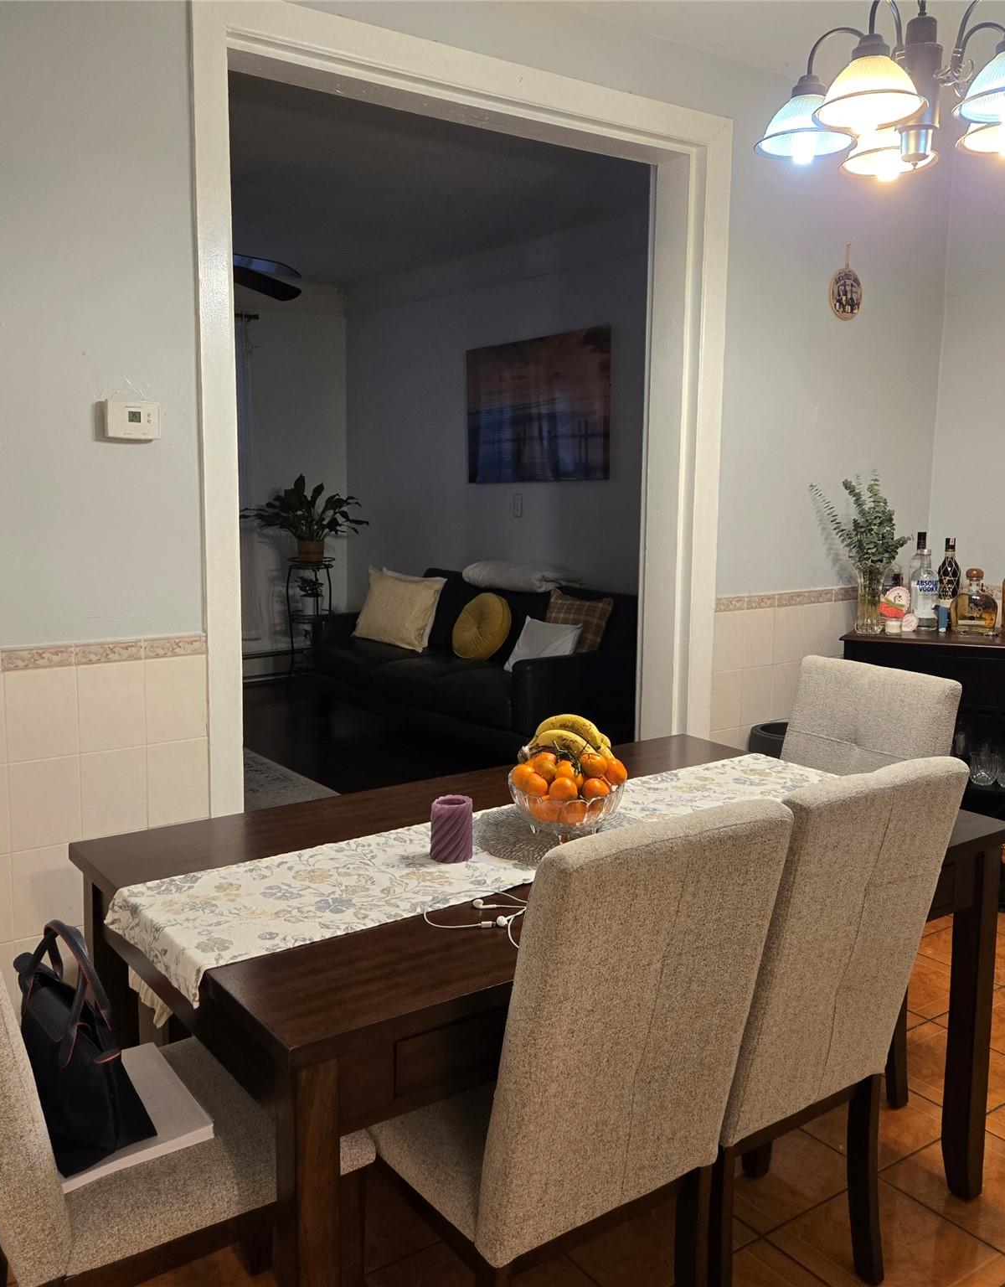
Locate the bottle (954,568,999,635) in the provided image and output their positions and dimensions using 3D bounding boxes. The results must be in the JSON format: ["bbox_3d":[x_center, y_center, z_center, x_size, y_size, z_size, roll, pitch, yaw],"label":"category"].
[{"bbox_3d":[1.669,-0.155,4.032,0.140,0.222,0.090,4,9,20],"label":"bottle"}]

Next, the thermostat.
[{"bbox_3d":[-0.810,-0.487,2.489,0.113,0.080,0.030,-5,10,-36],"label":"thermostat"}]

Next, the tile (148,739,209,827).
[{"bbox_3d":[-0.759,0.328,2.676,0.150,0.200,0.010,-6,11,-36],"label":"tile"}]

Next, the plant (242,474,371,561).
[{"bbox_3d":[-1.302,-0.816,7.500,0.840,0.585,0.720,-1,9,-10],"label":"plant"}]

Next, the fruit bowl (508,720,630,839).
[{"bbox_3d":[0.120,0.245,2.099,0.220,0.220,0.220,1,9,0],"label":"fruit bowl"}]

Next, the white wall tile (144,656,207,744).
[{"bbox_3d":[-0.766,0.132,2.677,0.151,0.199,0.010,-5,10,-35],"label":"white wall tile"}]

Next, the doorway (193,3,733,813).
[{"bbox_3d":[-0.034,-0.291,3.187,1.710,2.500,0.170,-5,10,-36],"label":"doorway"}]

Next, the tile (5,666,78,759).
[{"bbox_3d":[-1.006,0.154,2.486,0.150,0.200,0.010,-5,10,-37],"label":"tile"}]

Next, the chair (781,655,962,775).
[{"bbox_3d":[0.644,0.565,2.621,0.610,0.980,0.460,-5,10,-36],"label":"chair"}]

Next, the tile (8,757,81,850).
[{"bbox_3d":[-1.000,0.351,2.499,0.150,0.200,0.010,-6,11,-36],"label":"tile"}]

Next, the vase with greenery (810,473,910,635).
[{"bbox_3d":[1.236,-0.311,3.945,0.340,0.555,0.270,3,9,17],"label":"vase with greenery"}]

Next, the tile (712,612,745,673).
[{"bbox_3d":[0.743,-0.006,3.741,0.149,0.199,0.010,-5,10,-35],"label":"tile"}]

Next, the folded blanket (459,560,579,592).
[{"bbox_3d":[0.105,-0.352,5.976,0.242,0.121,0.757,-5,11,-35],"label":"folded blanket"}]

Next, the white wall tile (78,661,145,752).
[{"bbox_3d":[-0.877,0.144,2.559,0.150,0.200,0.010,-5,10,-36],"label":"white wall tile"}]

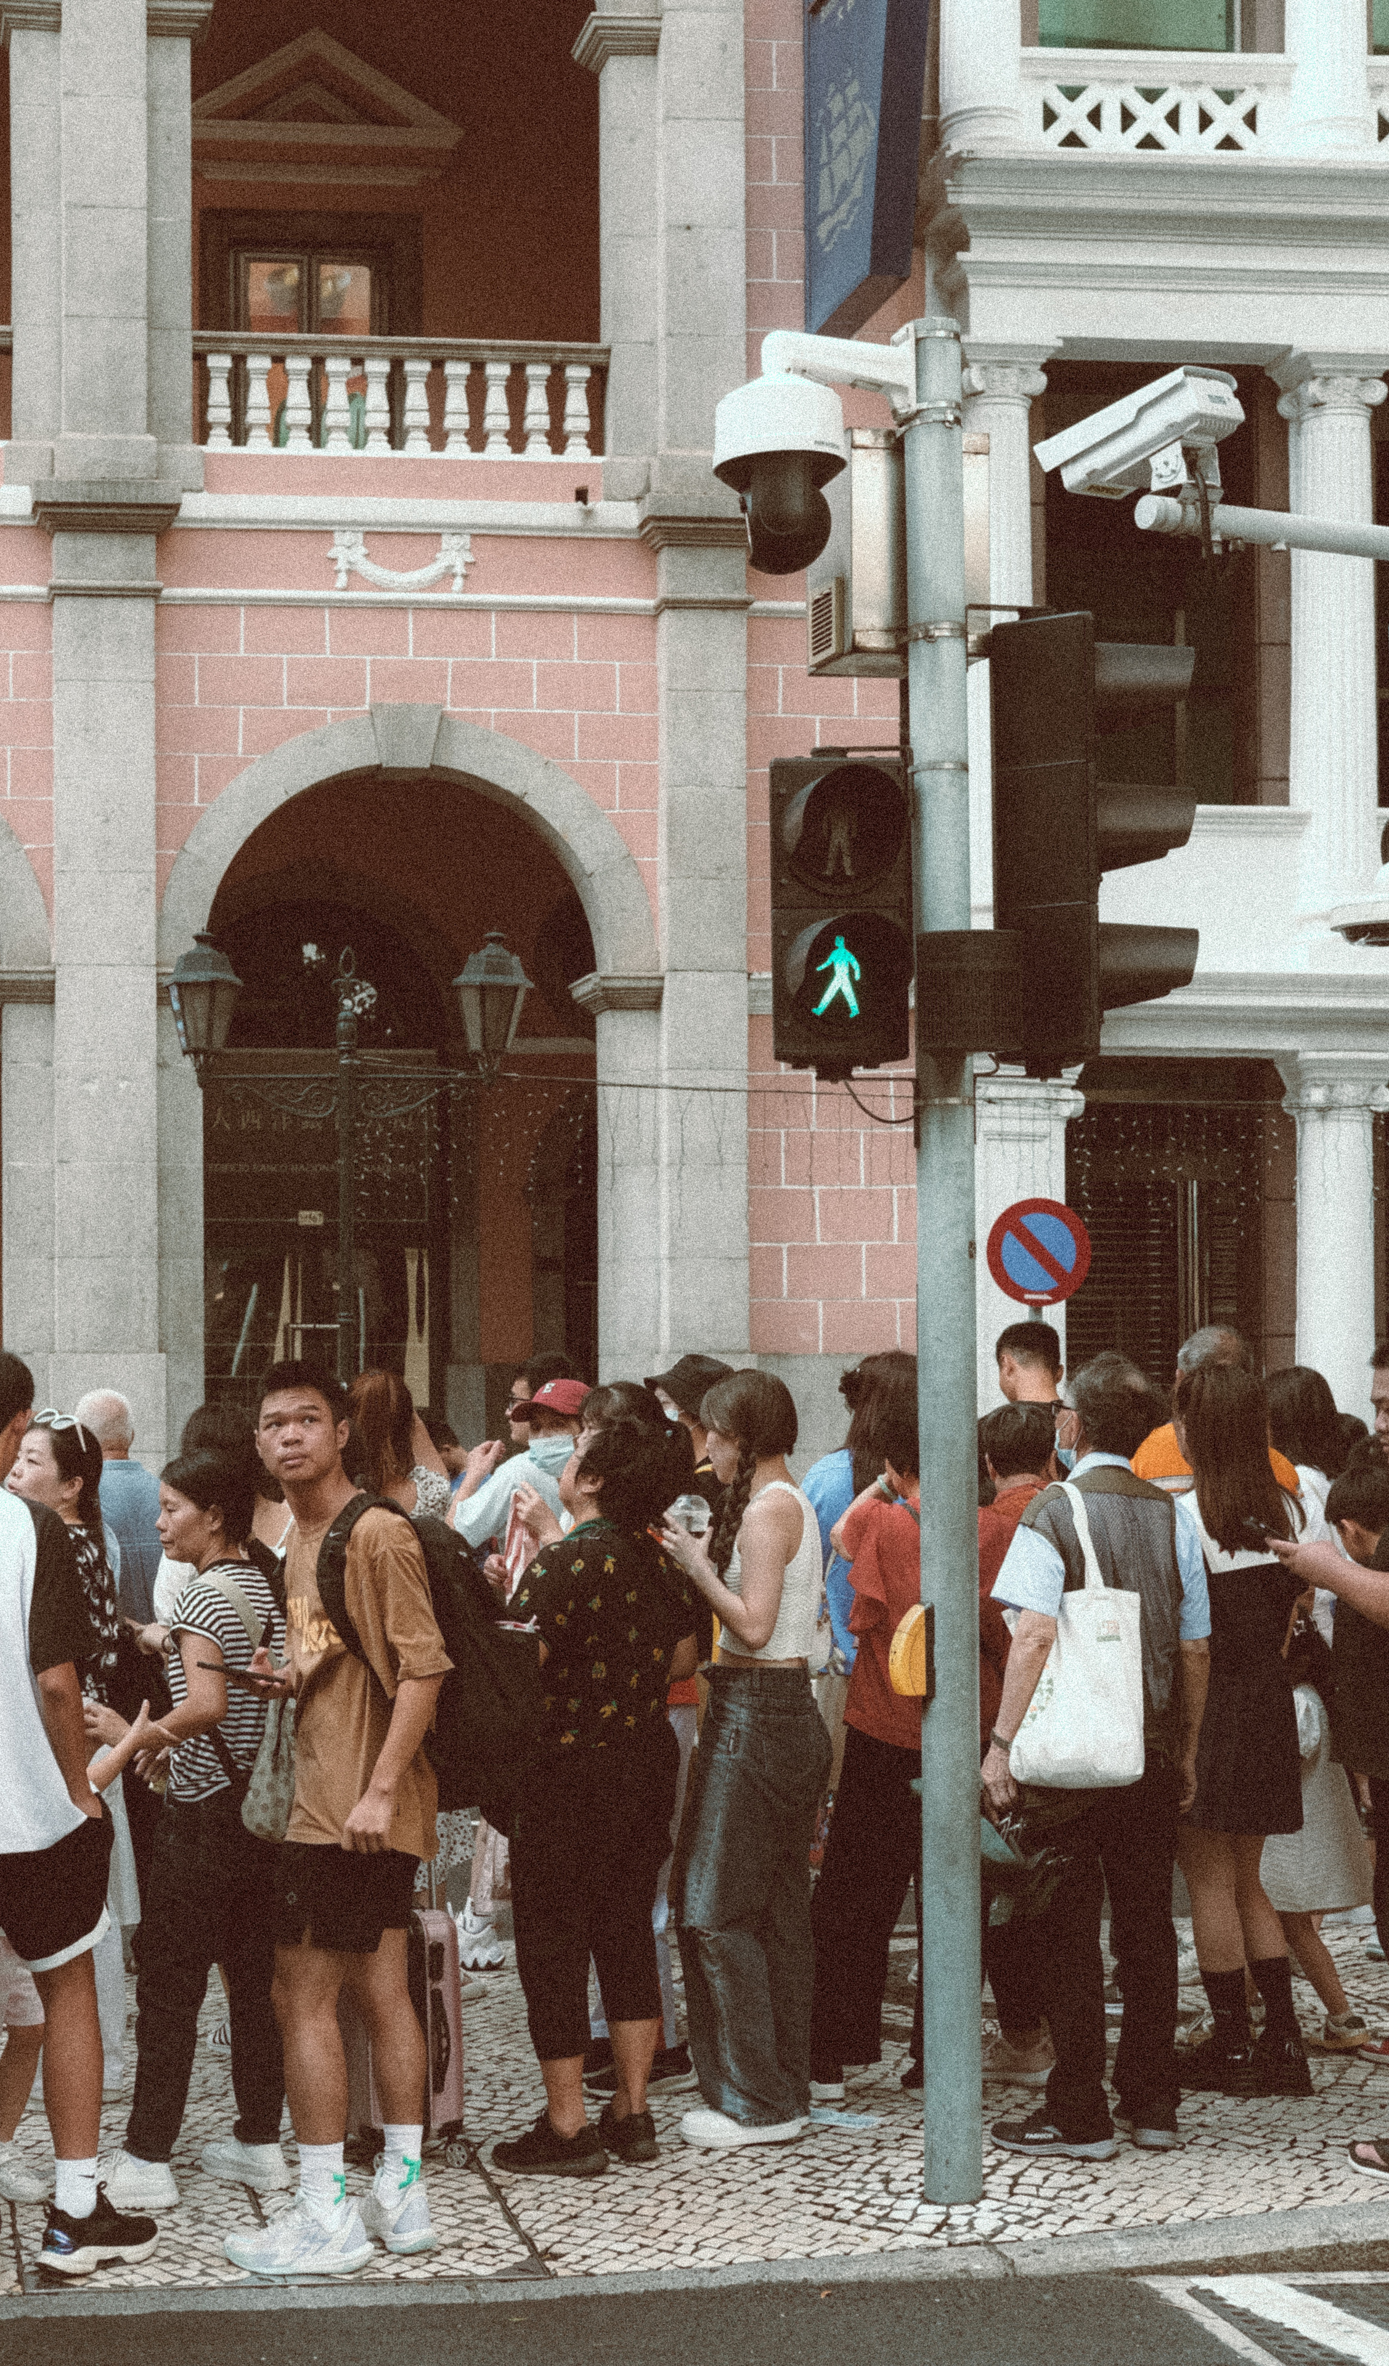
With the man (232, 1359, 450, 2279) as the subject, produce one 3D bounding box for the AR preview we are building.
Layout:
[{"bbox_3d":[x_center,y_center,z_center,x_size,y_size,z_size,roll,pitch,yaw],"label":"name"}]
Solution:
[{"bbox_3d":[-0.669,1.195,6.670,0.340,1.700,0.470,2,-3,-41],"label":"man"}]

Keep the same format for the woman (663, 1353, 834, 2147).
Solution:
[{"bbox_3d":[0.119,1.232,7.500,0.380,1.650,0.420,0,-3,-5],"label":"woman"}]

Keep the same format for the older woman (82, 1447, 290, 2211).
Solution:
[{"bbox_3d":[-1.026,1.302,7.080,0.420,1.520,0.440,-1,-3,7],"label":"older woman"}]

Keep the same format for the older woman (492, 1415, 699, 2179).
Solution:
[{"bbox_3d":[-0.204,1.295,7.380,0.450,1.580,0.380,2,-3,-45],"label":"older woman"}]

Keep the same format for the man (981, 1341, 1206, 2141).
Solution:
[{"bbox_3d":[0.872,1.224,7.500,0.490,1.700,0.350,1,-3,-22],"label":"man"}]

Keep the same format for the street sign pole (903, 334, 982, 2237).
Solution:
[{"bbox_3d":[0.503,0.153,6.970,0.115,3.780,0.115,0,-3,-6],"label":"street sign pole"}]

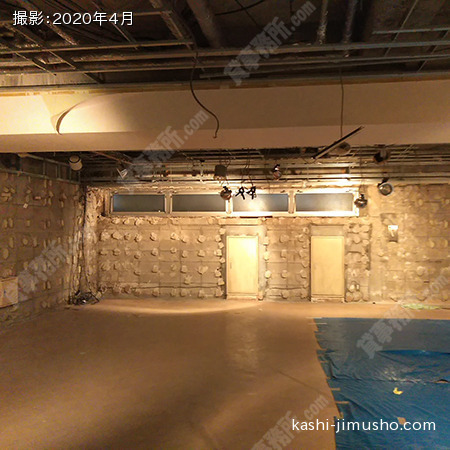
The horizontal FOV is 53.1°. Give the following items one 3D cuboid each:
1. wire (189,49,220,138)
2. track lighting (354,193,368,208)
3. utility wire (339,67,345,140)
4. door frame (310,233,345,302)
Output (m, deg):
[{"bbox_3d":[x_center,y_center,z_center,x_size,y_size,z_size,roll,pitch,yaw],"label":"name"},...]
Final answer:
[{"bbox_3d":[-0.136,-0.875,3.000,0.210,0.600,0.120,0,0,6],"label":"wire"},{"bbox_3d":[1.847,-0.328,6.100,0.180,0.210,0.180,0,1,9],"label":"track lighting"},{"bbox_3d":[0.777,-0.809,3.000,0.030,0.460,0.030,0,1,9],"label":"utility wire"},{"bbox_3d":[1.991,0.847,8.720,0.660,1.280,0.100,0,1,9],"label":"door frame"}]

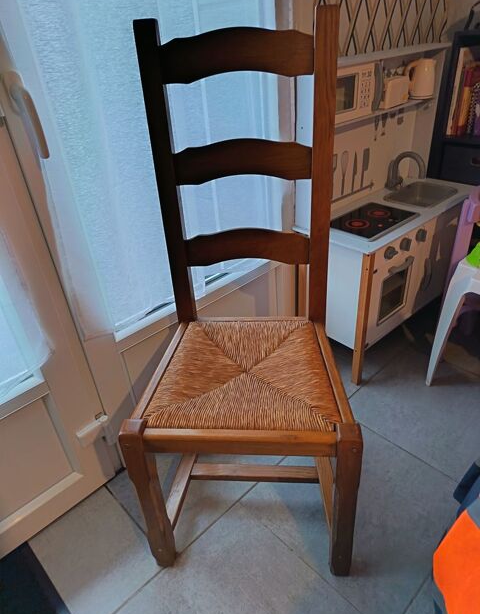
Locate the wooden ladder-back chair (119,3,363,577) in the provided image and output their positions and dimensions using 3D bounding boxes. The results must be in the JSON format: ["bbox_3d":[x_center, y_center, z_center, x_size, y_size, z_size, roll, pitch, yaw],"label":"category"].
[{"bbox_3d":[0.010,0.025,0.958,0.460,1.112,0.497,-1,33,7],"label":"wooden ladder-back chair"}]

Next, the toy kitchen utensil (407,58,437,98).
[{"bbox_3d":[0.604,-0.760,1.477,0.103,0.122,0.068,-15,34,-15],"label":"toy kitchen utensil"}]

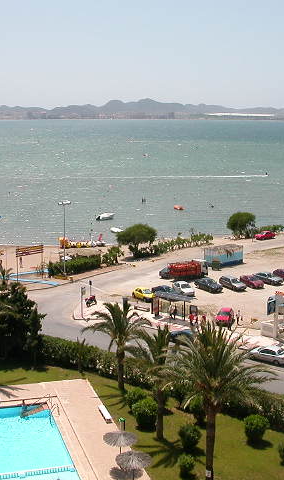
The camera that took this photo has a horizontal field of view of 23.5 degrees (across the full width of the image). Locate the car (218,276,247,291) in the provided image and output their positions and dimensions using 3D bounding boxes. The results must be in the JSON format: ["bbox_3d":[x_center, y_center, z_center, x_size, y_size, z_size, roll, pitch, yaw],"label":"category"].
[{"bbox_3d":[12.758,6.087,96.056,1.680,1.420,4.150,-6,12,-32],"label":"car"}]

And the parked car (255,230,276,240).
[{"bbox_3d":[23.000,-0.739,127.878,4.250,1.400,1.680,-6,12,-32],"label":"parked car"}]

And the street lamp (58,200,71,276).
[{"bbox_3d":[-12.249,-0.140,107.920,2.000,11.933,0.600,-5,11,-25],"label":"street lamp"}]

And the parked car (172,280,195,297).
[{"bbox_3d":[6.070,6.903,97.179,1.680,1.420,4.100,-5,11,-25],"label":"parked car"}]

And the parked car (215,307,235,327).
[{"bbox_3d":[10.172,9.344,83.432,1.650,1.420,3.800,3,10,15],"label":"parked car"}]

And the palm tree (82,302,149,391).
[{"bbox_3d":[-2.151,9.305,59.405,5.700,7.900,5.400,0,10,0],"label":"palm tree"}]

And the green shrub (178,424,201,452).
[{"bbox_3d":[3.448,14.225,49.147,1.600,1.800,1.600,0,10,0],"label":"green shrub"}]

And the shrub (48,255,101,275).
[{"bbox_3d":[-11.004,4.179,112.700,9.600,1.800,1.900,-8,13,-36],"label":"shrub"}]

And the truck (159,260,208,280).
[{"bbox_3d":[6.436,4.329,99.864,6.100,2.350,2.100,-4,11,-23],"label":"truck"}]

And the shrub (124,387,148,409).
[{"bbox_3d":[-0.451,13.026,55.895,1.850,1.800,1.850,0,10,0],"label":"shrub"}]

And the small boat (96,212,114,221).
[{"bbox_3d":[-9.346,-6.172,180.004,5.000,1.400,1.900,-5,11,-25],"label":"small boat"}]

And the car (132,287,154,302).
[{"bbox_3d":[0.245,7.183,89.940,1.660,1.400,3.850,-6,12,-32],"label":"car"}]

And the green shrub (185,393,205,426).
[{"bbox_3d":[4.544,13.501,54.538,1.600,2.200,1.600,0,10,0],"label":"green shrub"}]

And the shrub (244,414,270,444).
[{"bbox_3d":[8.632,14.197,51.398,1.913,2.068,1.913,0,10,0],"label":"shrub"}]

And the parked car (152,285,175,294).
[{"bbox_3d":[3.025,6.861,88.321,1.680,1.400,4.200,-7,12,-33],"label":"parked car"}]

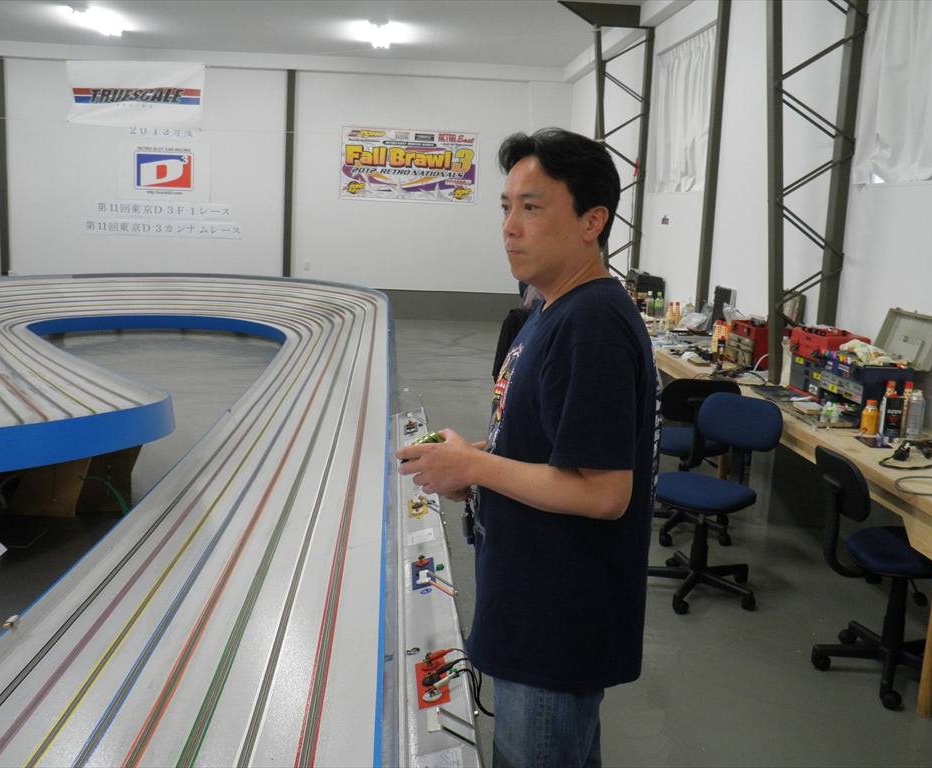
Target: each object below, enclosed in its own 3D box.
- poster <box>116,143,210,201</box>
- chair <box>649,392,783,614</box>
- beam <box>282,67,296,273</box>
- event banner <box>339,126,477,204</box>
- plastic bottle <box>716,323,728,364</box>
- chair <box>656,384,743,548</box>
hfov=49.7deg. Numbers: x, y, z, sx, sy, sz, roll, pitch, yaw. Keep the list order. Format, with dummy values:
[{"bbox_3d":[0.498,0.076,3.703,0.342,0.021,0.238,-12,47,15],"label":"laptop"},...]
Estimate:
[{"bbox_3d":[-4.090,-2.869,13.643,1.220,0.760,0.012,2,10,-4],"label":"poster"},{"bbox_3d":[1.013,0.472,4.226,0.550,0.830,0.580,10,13,39],"label":"chair"},{"bbox_3d":[-2.431,-2.646,13.772,0.125,3.150,0.100,2,10,-4],"label":"beam"},{"bbox_3d":[-0.785,-3.011,13.859,1.880,0.985,0.020,2,10,-4],"label":"event banner"},{"bbox_3d":[1.551,-0.228,6.050,0.065,0.200,0.065,-1,10,-21],"label":"plastic bottle"},{"bbox_3d":[1.115,0.340,5.025,0.550,0.830,0.580,3,10,2],"label":"chair"}]

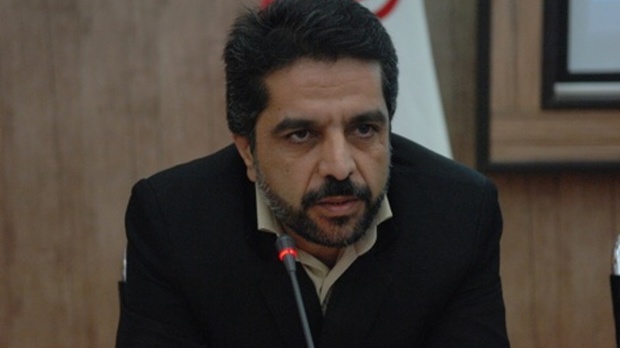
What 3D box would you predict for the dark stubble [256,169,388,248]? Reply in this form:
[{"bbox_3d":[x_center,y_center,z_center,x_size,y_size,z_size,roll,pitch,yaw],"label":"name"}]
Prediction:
[{"bbox_3d":[0.017,0.035,1.430,0.133,0.082,0.100,-3,5,-14],"label":"dark stubble"}]

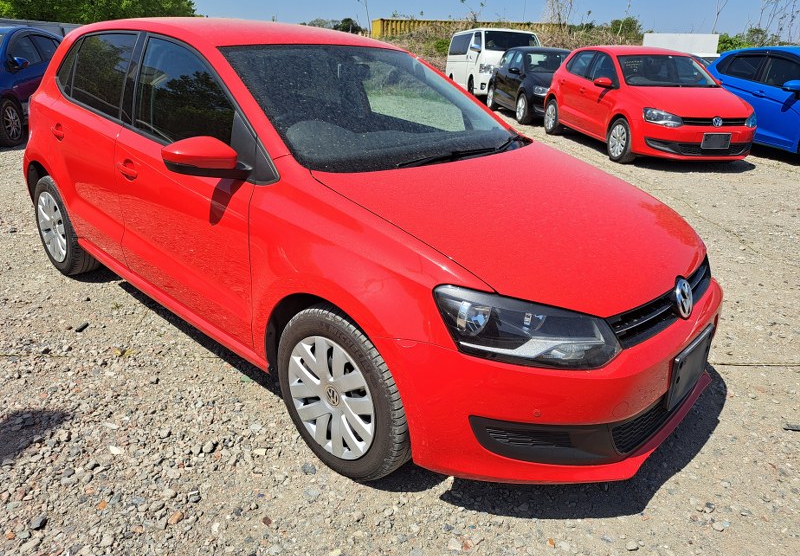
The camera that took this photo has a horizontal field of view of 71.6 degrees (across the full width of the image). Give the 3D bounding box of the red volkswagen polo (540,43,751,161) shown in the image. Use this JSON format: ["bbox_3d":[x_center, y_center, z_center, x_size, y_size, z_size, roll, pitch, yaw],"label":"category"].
[{"bbox_3d":[3.633,-2.718,8.400,1.730,1.460,3.980,-1,23,-6],"label":"red volkswagen polo"}]

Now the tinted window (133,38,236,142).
[{"bbox_3d":[-0.843,-0.728,2.213,0.840,0.460,0.070,20,7,38],"label":"tinted window"}]

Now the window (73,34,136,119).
[{"bbox_3d":[-1.431,-0.976,2.654,0.580,0.380,0.050,21,10,37],"label":"window"}]

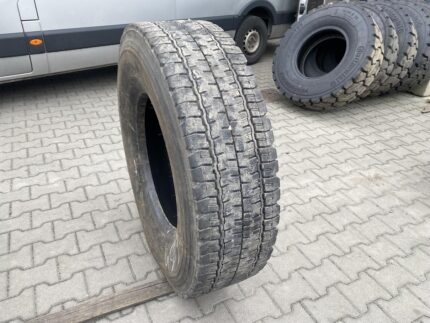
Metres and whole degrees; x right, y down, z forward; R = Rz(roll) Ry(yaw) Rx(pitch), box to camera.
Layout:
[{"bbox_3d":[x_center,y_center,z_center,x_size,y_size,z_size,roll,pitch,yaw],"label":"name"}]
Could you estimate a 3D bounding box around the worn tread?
[{"bbox_3d":[-0.147,-0.011,1.340,0.310,1.060,1.060,-12,33,-23],"label":"worn tread"}]

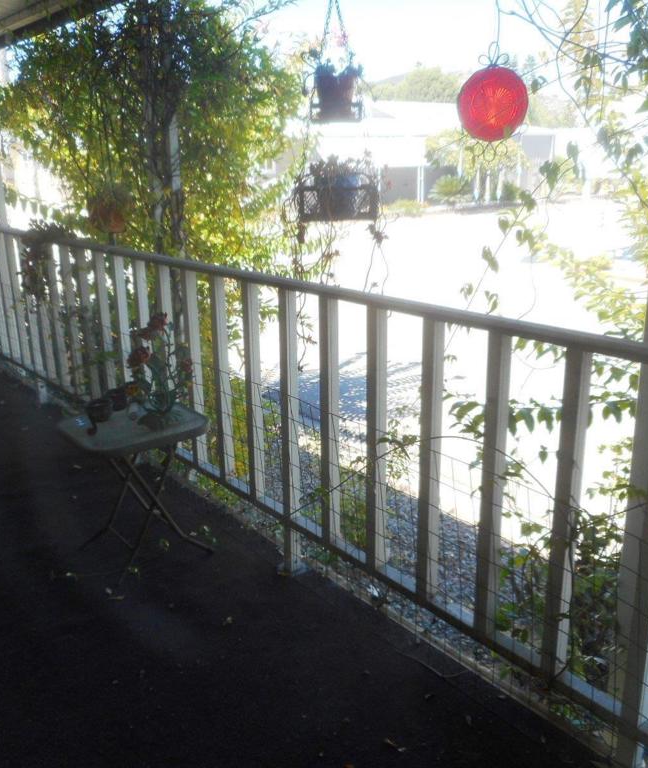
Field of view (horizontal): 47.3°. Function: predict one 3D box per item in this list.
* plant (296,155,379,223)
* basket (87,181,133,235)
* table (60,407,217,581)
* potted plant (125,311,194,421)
[{"bbox_3d":[0.041,-0.583,2.217,0.238,0.198,0.190,0,17,1],"label":"plant"},{"bbox_3d":[-0.987,-0.807,3.402,0.198,0.225,0.193,-5,17,-15],"label":"basket"},{"bbox_3d":[-0.639,0.364,2.567,0.392,0.486,0.370,-14,21,-37],"label":"table"},{"bbox_3d":[-0.576,-0.057,2.530,0.218,0.340,0.174,-5,17,-13],"label":"potted plant"}]

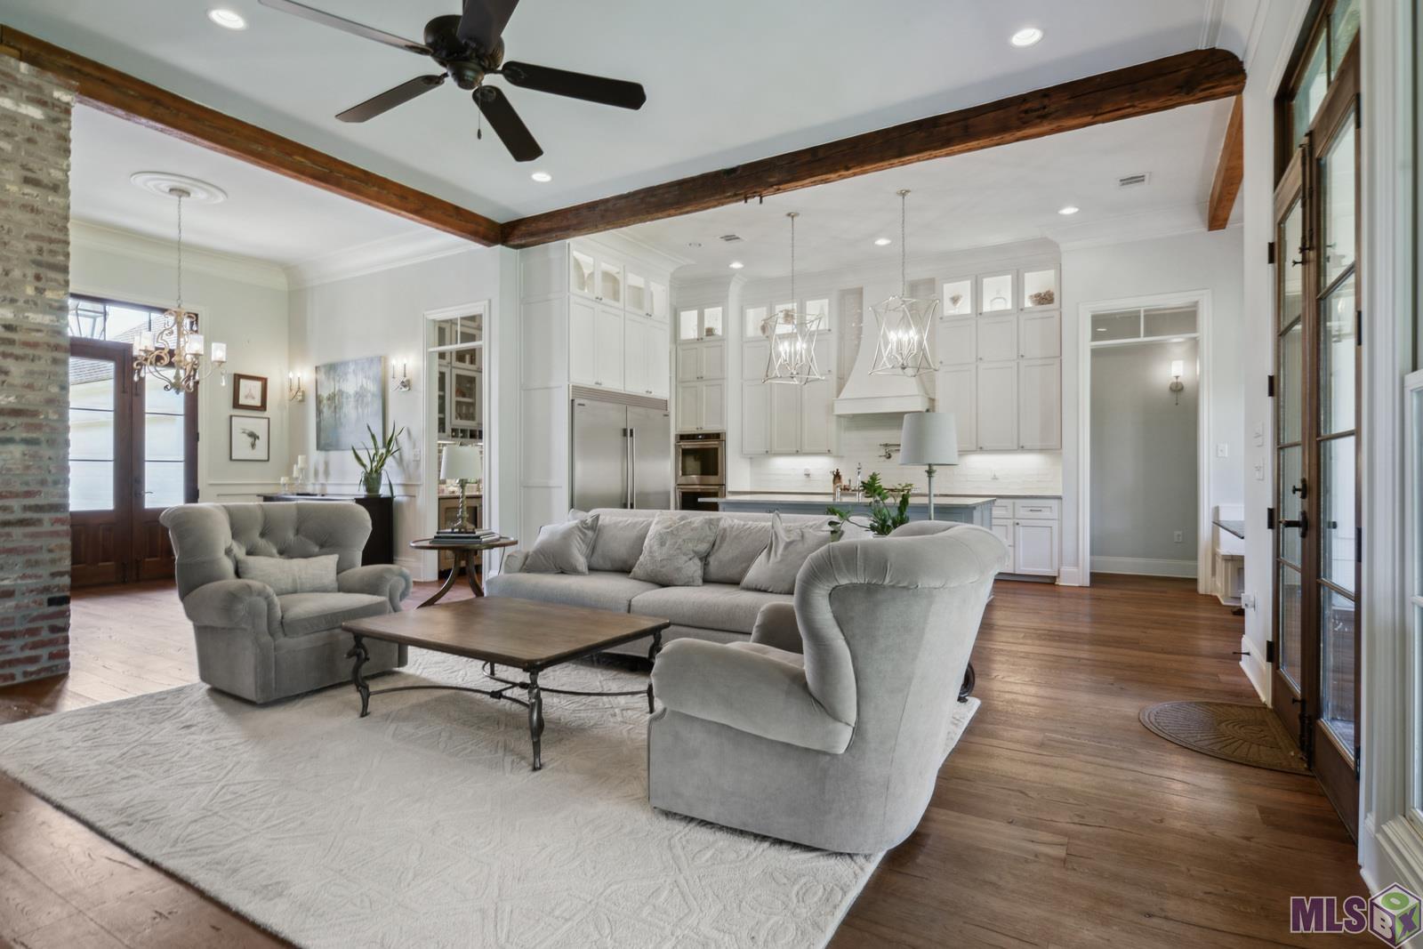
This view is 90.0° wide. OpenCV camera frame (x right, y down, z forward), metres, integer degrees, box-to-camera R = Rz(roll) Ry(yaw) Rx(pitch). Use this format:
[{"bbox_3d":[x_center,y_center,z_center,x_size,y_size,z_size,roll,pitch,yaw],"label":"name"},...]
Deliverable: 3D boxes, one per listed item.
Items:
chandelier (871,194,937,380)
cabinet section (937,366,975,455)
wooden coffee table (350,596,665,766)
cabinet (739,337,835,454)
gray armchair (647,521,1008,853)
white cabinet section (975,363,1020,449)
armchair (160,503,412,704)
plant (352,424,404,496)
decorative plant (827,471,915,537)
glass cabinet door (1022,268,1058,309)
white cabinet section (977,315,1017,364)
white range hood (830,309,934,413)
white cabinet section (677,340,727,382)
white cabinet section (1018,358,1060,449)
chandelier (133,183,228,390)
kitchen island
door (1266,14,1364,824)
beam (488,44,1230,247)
[{"bbox_3d":[1.719,-1.726,6.364,0.455,1.616,0.455,0,0,43],"label":"chandelier"},{"bbox_3d":[2.954,-0.771,8.512,0.448,1.009,0.330,0,0,30],"label":"cabinet section"},{"bbox_3d":[-0.939,0.919,3.343,1.220,0.435,0.900,0,0,30],"label":"wooden coffee table"},{"bbox_3d":[1.048,-1.020,9.405,1.320,1.490,0.340,0,0,30],"label":"cabinet"},{"bbox_3d":[0.454,0.650,2.554,1.051,0.960,1.051,0,0,28],"label":"gray armchair"},{"bbox_3d":[3.348,-0.782,8.283,0.458,1.000,0.330,0,0,30],"label":"white cabinet section"},{"bbox_3d":[-2.445,0.650,4.117,1.028,0.960,1.073,0,0,31],"label":"armchair"},{"bbox_3d":[-3.657,-0.170,7.800,0.470,0.770,0.410,0,0,30],"label":"plant"},{"bbox_3d":[0.836,0.230,3.700,0.430,0.480,0.380,0,0,30],"label":"decorative plant"},{"bbox_3d":[3.515,-1.983,7.613,0.380,0.450,0.030,0,0,31],"label":"glass cabinet door"},{"bbox_3d":[3.349,-1.548,8.283,0.453,0.505,0.330,0,0,30],"label":"white cabinet section"},{"bbox_3d":[2.087,-1.324,8.557,1.044,1.217,0.633,0,0,30],"label":"white range hood"},{"bbox_3d":[-0.026,-1.538,9.863,0.783,0.508,0.480,0,0,30],"label":"white cabinet section"},{"bbox_3d":[3.732,-0.789,8.060,0.421,0.999,0.330,0,0,30],"label":"white cabinet section"},{"bbox_3d":[-4.684,-1.619,6.264,0.678,1.780,0.678,0,0,30],"label":"chandelier"},{"bbox_3d":[1.277,0.688,6.739,2.490,0.915,1.280,0,0,30],"label":"kitchen island"},{"bbox_3d":[2.347,-0.113,2.757,0.080,2.486,1.480,0,0,30],"label":"door"},{"bbox_3d":[0.530,-2.373,5.632,5.978,0.243,0.186,0,0,30],"label":"beam"}]

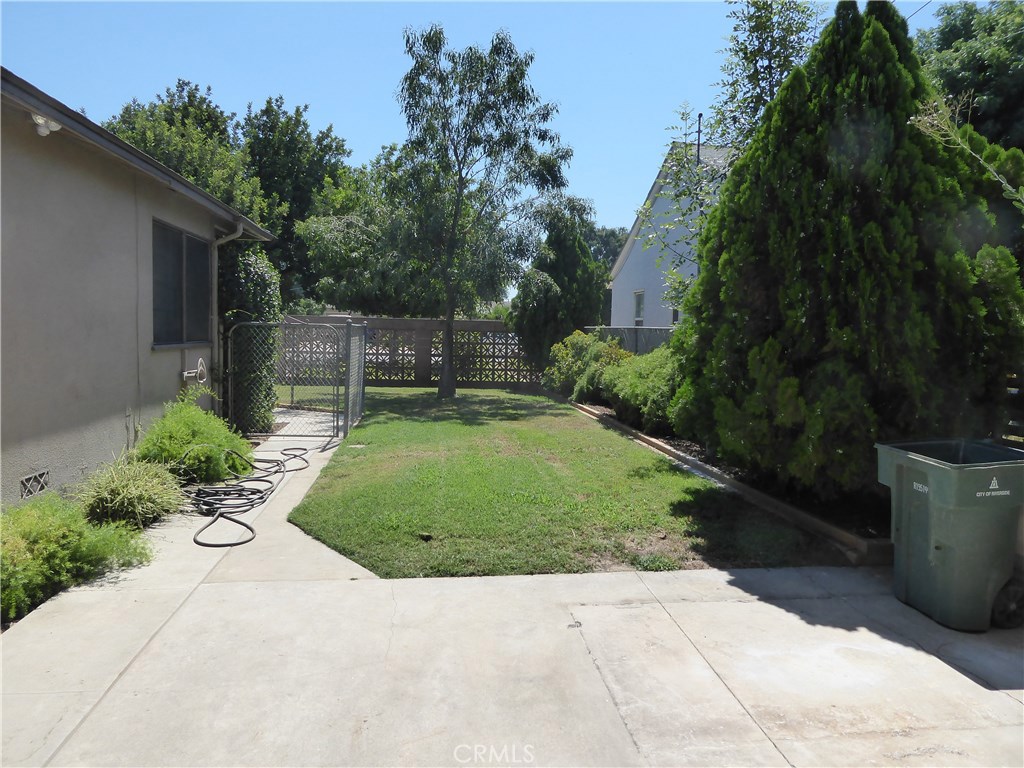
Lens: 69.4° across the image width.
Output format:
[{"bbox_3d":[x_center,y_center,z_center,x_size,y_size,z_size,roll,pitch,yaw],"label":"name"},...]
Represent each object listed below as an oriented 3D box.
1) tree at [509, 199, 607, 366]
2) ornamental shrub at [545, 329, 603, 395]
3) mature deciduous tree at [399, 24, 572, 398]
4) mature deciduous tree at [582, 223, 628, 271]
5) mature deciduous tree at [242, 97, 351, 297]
[{"bbox_3d":[1.034,-1.936,16.800,2.160,4.310,2.200,1,4,0],"label":"tree"},{"bbox_3d":[1.352,-0.424,16.001,1.340,1.420,1.350,1,4,0],"label":"ornamental shrub"},{"bbox_3d":[-0.574,-3.513,15.406,3.580,7.580,3.600,1,4,0],"label":"mature deciduous tree"},{"bbox_3d":[5.187,-5.018,39.931,4.320,7.300,4.600,1,4,0],"label":"mature deciduous tree"},{"bbox_3d":[-7.490,-5.178,25.469,4.200,9.150,4.400,1,4,0],"label":"mature deciduous tree"}]

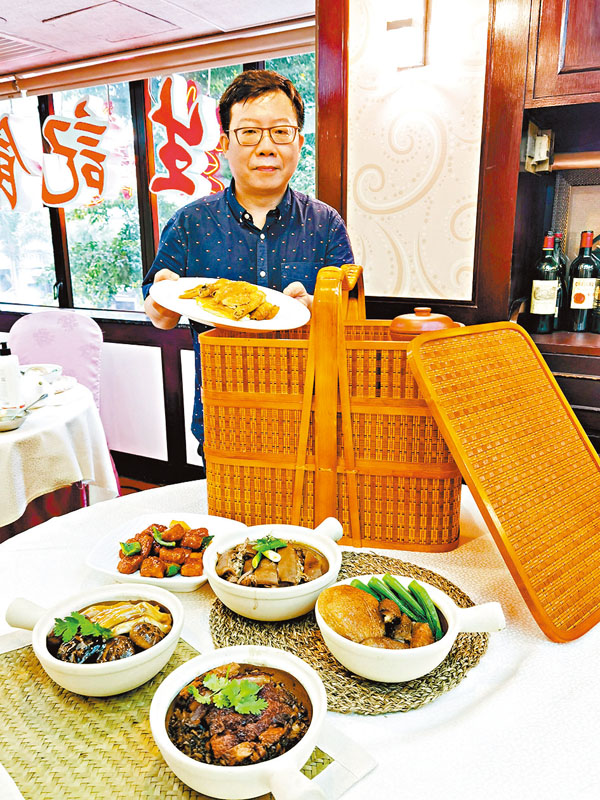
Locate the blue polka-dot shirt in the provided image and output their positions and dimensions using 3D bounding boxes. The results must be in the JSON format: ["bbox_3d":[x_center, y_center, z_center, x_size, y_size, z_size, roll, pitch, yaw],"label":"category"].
[{"bbox_3d":[-0.107,-0.162,1.433,0.490,0.660,0.330,-1,14,-3],"label":"blue polka-dot shirt"}]

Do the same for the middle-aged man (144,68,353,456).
[{"bbox_3d":[-0.099,0.122,1.453,0.500,1.660,0.430,-1,14,-3],"label":"middle-aged man"}]

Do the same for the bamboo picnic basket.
[{"bbox_3d":[0.073,-0.011,1.168,0.452,0.482,0.265,2,14,9],"label":"bamboo picnic basket"}]

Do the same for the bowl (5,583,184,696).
[{"bbox_3d":[-0.259,0.301,0.777,0.237,0.070,0.181,4,15,16],"label":"bowl"}]

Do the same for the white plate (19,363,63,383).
[{"bbox_3d":[-0.912,-0.093,2.180,0.158,0.055,0.158,-1,14,0],"label":"white plate"}]

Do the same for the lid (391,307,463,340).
[{"bbox_3d":[0.216,-0.139,1.081,0.124,0.048,0.124,-1,14,0],"label":"lid"}]

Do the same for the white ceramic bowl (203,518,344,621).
[{"bbox_3d":[-0.024,0.254,0.937,0.198,0.074,0.253,10,18,37],"label":"white ceramic bowl"}]

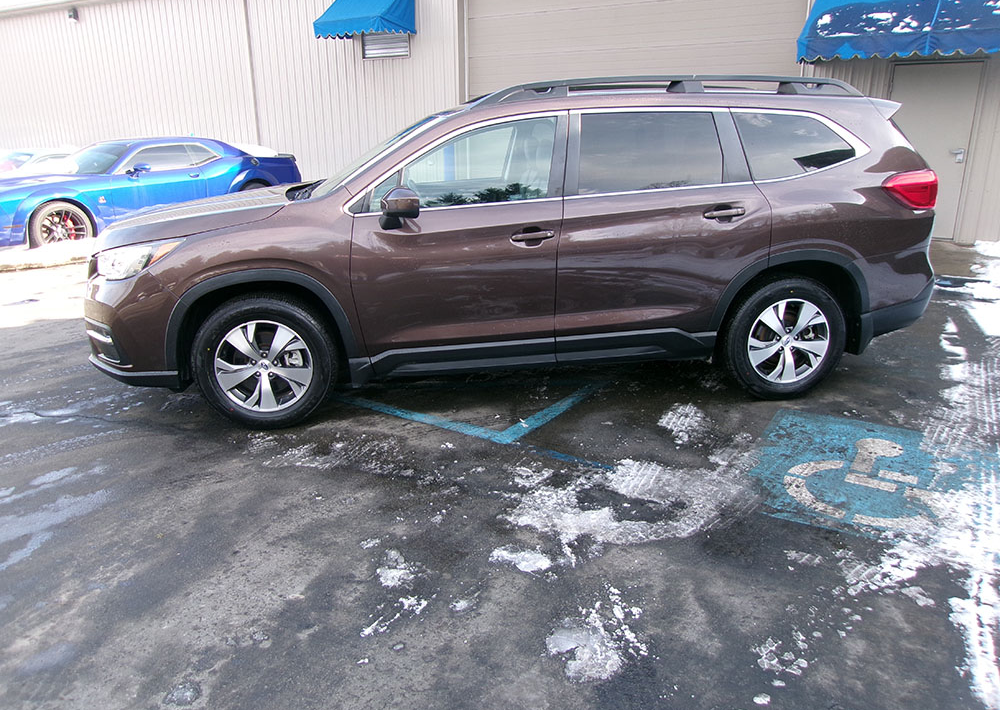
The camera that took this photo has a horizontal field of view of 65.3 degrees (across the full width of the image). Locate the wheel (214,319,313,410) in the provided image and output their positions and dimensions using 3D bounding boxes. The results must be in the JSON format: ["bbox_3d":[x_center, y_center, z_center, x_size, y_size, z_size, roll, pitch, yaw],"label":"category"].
[{"bbox_3d":[-1.228,0.038,4.110,0.494,0.494,0.200,-3,16,-8],"label":"wheel"}]

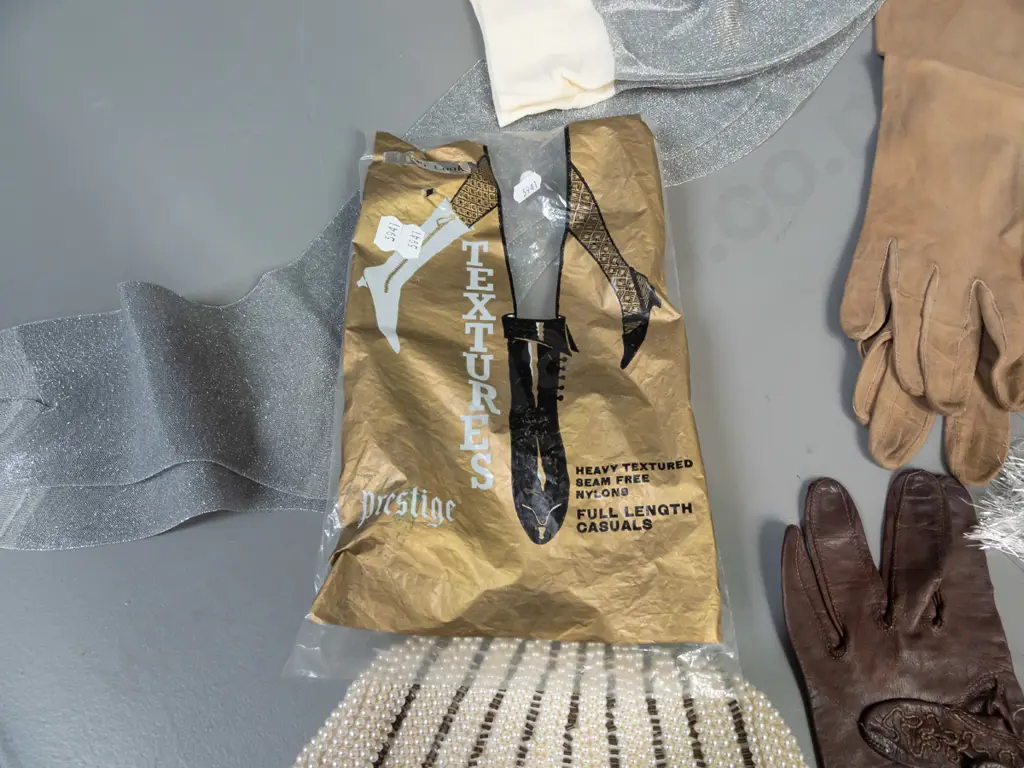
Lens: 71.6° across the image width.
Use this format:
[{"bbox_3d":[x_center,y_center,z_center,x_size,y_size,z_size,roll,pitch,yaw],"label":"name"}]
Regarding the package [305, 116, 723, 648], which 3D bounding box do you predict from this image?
[{"bbox_3d":[0.001,-0.025,0.372,0.177,0.025,0.294,-1,66,2],"label":"package"}]

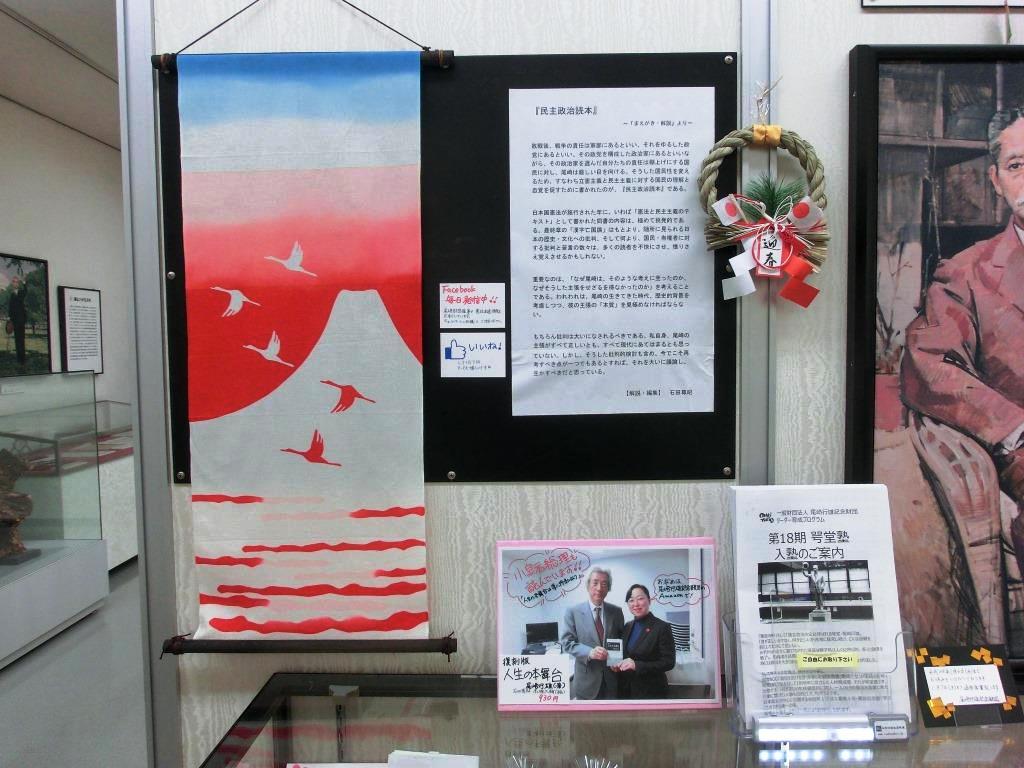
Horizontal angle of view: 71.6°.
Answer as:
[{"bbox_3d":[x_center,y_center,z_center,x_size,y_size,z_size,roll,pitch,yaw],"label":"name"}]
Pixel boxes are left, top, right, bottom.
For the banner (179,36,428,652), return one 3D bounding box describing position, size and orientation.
[{"bbox_3d":[-0.300,-0.046,1.029,0.347,0.850,0.020,-1,3,1],"label":"banner"}]

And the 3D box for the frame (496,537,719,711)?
[{"bbox_3d":[0.131,0.326,0.970,0.302,0.222,0.010,0,-9,-3],"label":"frame"}]

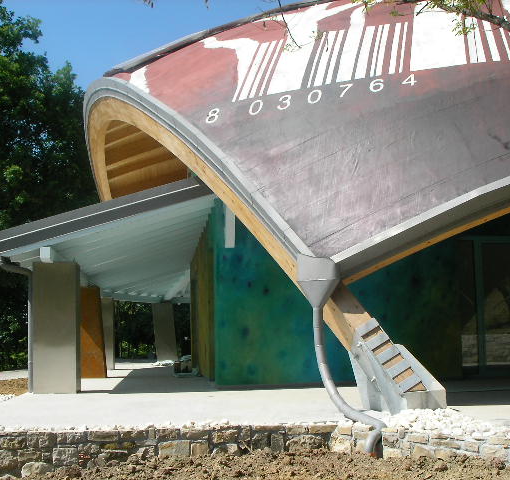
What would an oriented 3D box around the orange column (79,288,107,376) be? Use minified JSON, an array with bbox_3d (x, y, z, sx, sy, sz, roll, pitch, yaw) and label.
[{"bbox_3d":[-3.938,2.182,17.040,0.720,2.120,0.450,-2,-7,-8],"label":"orange column"}]

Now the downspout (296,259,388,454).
[{"bbox_3d":[0.938,1.223,7.985,0.800,2.130,0.800,0,-7,-8],"label":"downspout"}]

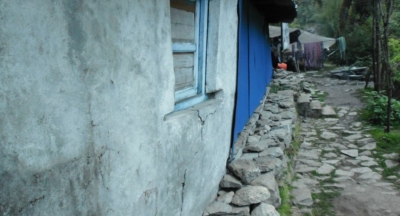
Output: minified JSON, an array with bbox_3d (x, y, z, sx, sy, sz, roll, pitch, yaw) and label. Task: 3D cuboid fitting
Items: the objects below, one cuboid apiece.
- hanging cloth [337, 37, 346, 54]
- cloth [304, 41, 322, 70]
[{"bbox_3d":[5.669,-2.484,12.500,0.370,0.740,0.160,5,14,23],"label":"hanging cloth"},{"bbox_3d":[4.547,-2.103,12.500,0.690,1.040,0.120,4,13,19],"label":"cloth"}]

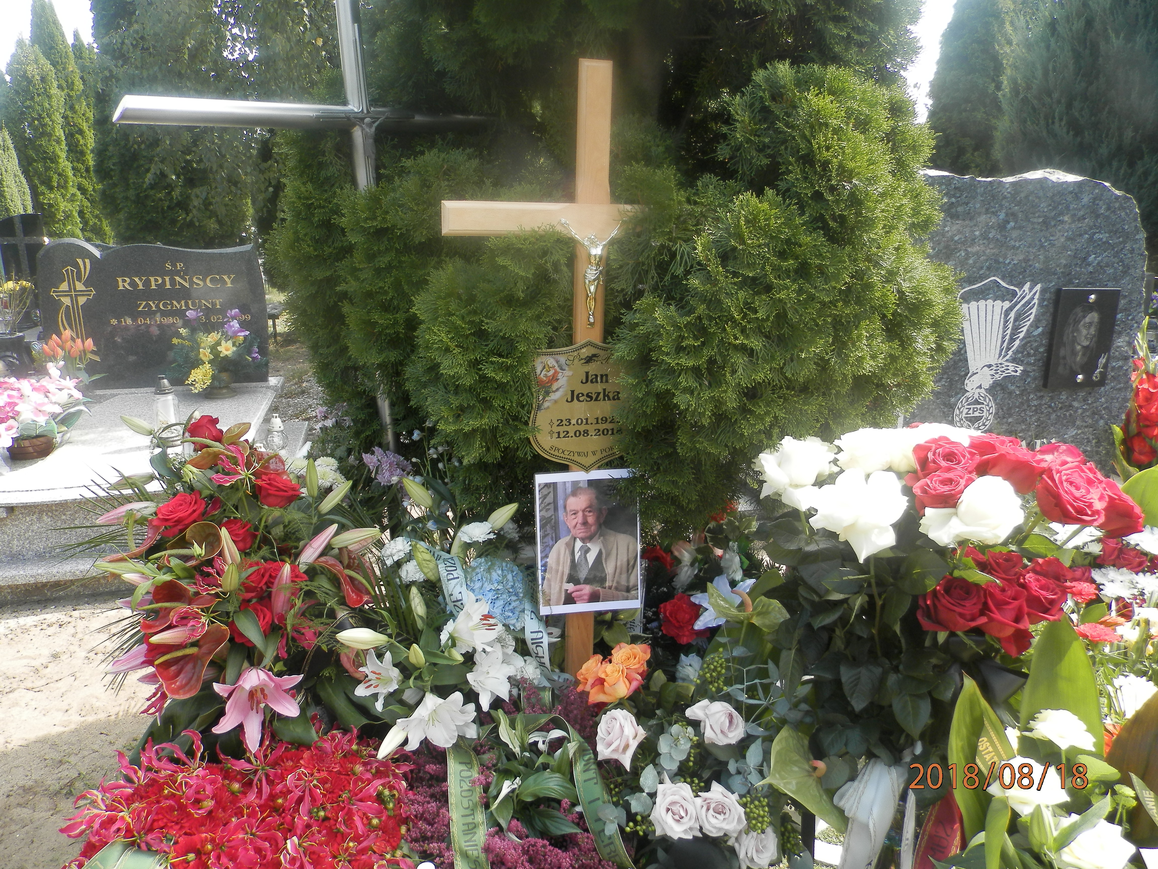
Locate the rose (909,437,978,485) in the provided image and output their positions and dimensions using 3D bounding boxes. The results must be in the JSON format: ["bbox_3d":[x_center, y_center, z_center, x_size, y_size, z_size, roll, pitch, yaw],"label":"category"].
[{"bbox_3d":[0.528,0.039,1.210,0.098,0.075,0.090,-2,0,-6],"label":"rose"}]

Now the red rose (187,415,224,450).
[{"bbox_3d":[-0.652,-0.003,1.460,0.062,0.060,0.062,1,20,0],"label":"red rose"}]

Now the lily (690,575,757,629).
[{"bbox_3d":[0.274,0.316,1.580,0.122,0.105,0.070,-1,21,-6],"label":"lily"}]

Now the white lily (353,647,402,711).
[{"bbox_3d":[-0.352,0.432,1.470,0.088,0.105,0.070,8,9,26],"label":"white lily"}]

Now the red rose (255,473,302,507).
[{"bbox_3d":[-0.511,0.095,1.420,0.075,0.060,0.070,-3,61,-12],"label":"red rose"}]

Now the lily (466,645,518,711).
[{"bbox_3d":[-0.148,0.414,1.420,0.090,0.110,0.085,0,17,0],"label":"lily"}]

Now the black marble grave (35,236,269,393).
[{"bbox_3d":[-2.362,-0.676,4.678,1.150,0.800,0.090,-4,16,-14],"label":"black marble grave"}]

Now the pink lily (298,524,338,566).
[{"bbox_3d":[-0.410,0.173,1.320,0.025,0.090,0.025,40,18,-11],"label":"pink lily"}]

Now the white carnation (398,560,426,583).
[{"bbox_3d":[-0.318,0.262,1.600,0.060,0.045,0.060,-4,36,-12],"label":"white carnation"}]

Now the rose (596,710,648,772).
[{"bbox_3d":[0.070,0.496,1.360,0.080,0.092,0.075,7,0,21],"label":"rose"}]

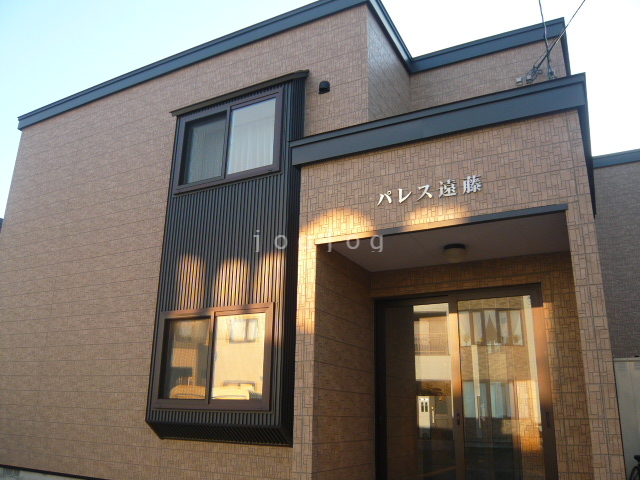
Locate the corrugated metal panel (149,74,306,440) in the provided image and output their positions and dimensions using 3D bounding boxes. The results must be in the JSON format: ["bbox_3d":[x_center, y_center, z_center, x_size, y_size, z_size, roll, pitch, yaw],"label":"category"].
[{"bbox_3d":[-1.176,0.227,6.614,1.954,4.445,0.335,-8,-19,27],"label":"corrugated metal panel"}]

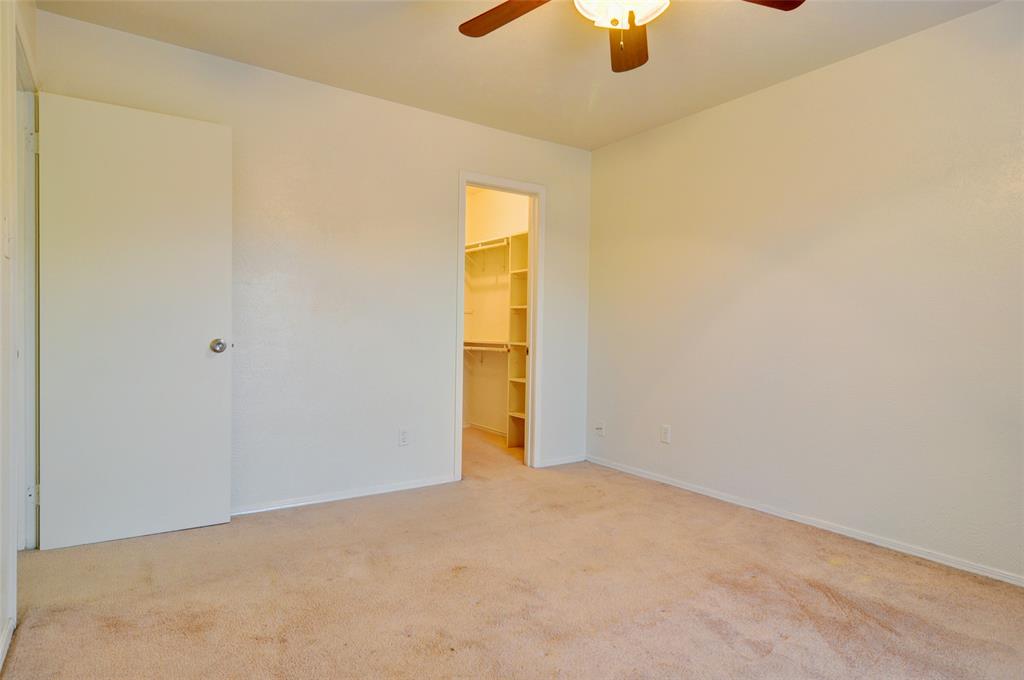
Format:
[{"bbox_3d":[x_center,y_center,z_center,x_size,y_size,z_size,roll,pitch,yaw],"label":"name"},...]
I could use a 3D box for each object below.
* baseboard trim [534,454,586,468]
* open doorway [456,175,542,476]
[{"bbox_3d":[0.404,0.932,4.149,0.460,0.052,0.016,0,1,-33],"label":"baseboard trim"},{"bbox_3d":[-0.095,-0.079,3.865,0.710,2.070,0.140,0,1,-33],"label":"open doorway"}]

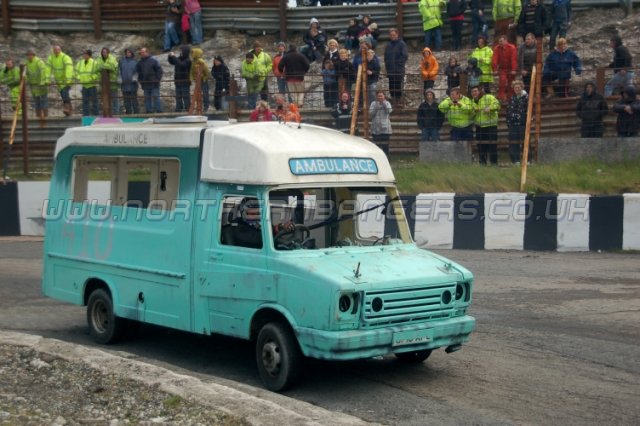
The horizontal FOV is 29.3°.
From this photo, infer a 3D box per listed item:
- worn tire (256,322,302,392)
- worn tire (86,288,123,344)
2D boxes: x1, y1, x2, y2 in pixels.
[{"bbox_3d":[-0.386,1.401,11.900,0.190,0.660,0.660,-1,4,-34],"label":"worn tire"},{"bbox_3d":[-2.519,1.229,14.500,0.190,0.660,0.660,-2,4,-39],"label":"worn tire"}]

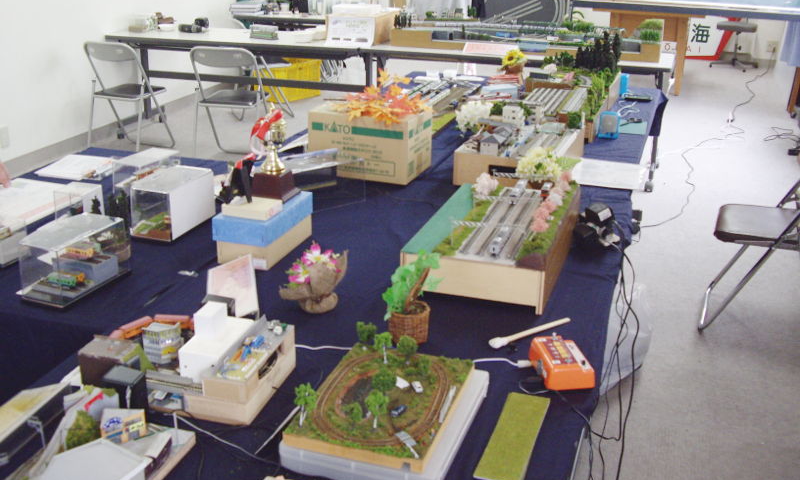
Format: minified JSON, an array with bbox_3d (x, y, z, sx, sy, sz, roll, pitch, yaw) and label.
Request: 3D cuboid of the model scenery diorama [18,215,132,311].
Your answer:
[{"bbox_3d":[-0.711,0.037,1.919,0.125,0.125,0.220,8,22,19],"label":"model scenery diorama"}]

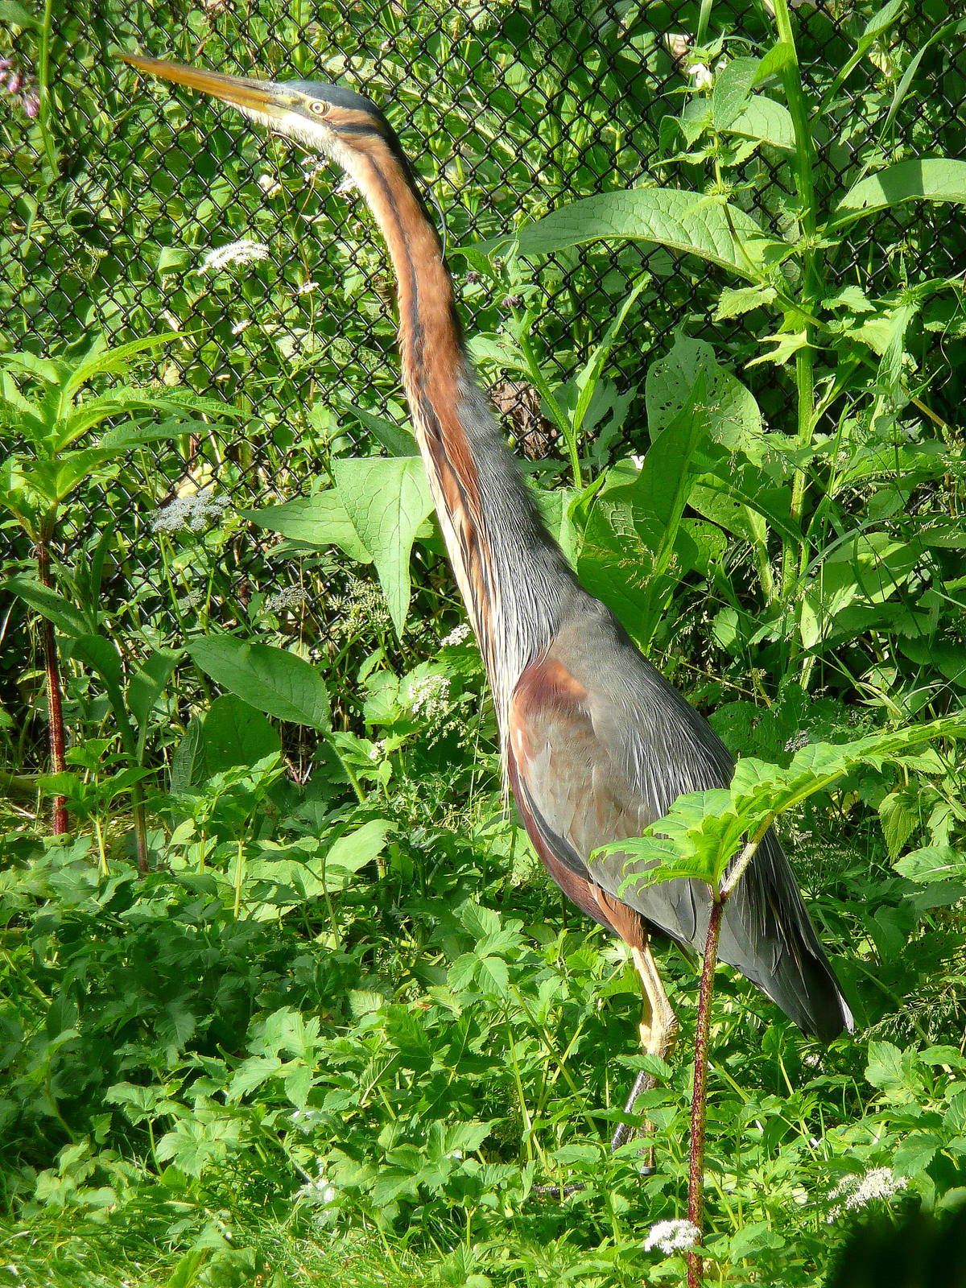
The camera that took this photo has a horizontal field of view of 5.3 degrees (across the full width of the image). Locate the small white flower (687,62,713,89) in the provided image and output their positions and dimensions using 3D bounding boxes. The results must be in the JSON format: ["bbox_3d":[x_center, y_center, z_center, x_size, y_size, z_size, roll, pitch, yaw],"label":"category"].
[{"bbox_3d":[0.195,-0.510,9.350,0.022,0.025,0.021,-8,10,-36],"label":"small white flower"}]

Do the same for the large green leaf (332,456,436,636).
[{"bbox_3d":[-0.082,-0.080,8.600,0.088,0.150,0.050,-1,8,0],"label":"large green leaf"}]

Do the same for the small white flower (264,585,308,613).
[{"bbox_3d":[-0.172,-0.040,9.100,0.038,0.023,0.036,-1,8,0],"label":"small white flower"}]

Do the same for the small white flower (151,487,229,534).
[{"bbox_3d":[-0.280,-0.127,9.950,0.075,0.022,0.066,-8,24,0],"label":"small white flower"}]

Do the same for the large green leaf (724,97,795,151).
[{"bbox_3d":[0.235,-0.442,8.850,0.060,0.047,0.035,-1,8,0],"label":"large green leaf"}]

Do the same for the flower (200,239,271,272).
[{"bbox_3d":[-0.236,-0.371,9.950,0.067,0.027,0.062,-13,12,0],"label":"flower"}]

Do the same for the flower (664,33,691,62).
[{"bbox_3d":[0.178,-0.545,9.500,0.025,0.026,0.024,-1,8,0],"label":"flower"}]

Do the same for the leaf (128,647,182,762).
[{"bbox_3d":[-0.296,0.055,9.400,0.038,0.110,0.030,22,3,16],"label":"leaf"}]

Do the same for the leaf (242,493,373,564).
[{"bbox_3d":[-0.144,-0.097,8.650,0.112,0.060,0.050,-1,8,0],"label":"leaf"}]

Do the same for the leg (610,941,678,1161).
[{"bbox_3d":[0.118,0.305,7.700,0.054,0.173,0.030,-1,8,0],"label":"leg"}]

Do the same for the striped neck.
[{"bbox_3d":[-0.010,-0.160,7.700,0.083,0.446,0.075,-17,8,2],"label":"striped neck"}]

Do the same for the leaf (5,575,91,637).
[{"bbox_3d":[-0.402,-0.034,9.600,0.092,0.027,0.030,32,31,-6],"label":"leaf"}]

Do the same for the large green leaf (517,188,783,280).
[{"bbox_3d":[0.140,-0.344,8.750,0.228,0.080,0.090,-1,8,0],"label":"large green leaf"}]

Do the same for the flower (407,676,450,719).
[{"bbox_3d":[-0.049,0.047,9.450,0.041,0.027,0.038,3,30,0],"label":"flower"}]

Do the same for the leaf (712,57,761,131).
[{"bbox_3d":[0.213,-0.462,8.750,0.044,0.063,0.035,-1,8,0],"label":"leaf"}]

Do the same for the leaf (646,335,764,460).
[{"bbox_3d":[0.198,-0.218,9.300,0.106,0.120,0.032,-2,6,6],"label":"leaf"}]

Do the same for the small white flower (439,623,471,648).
[{"bbox_3d":[-0.025,-0.008,9.600,0.032,0.019,0.029,-18,18,0],"label":"small white flower"}]

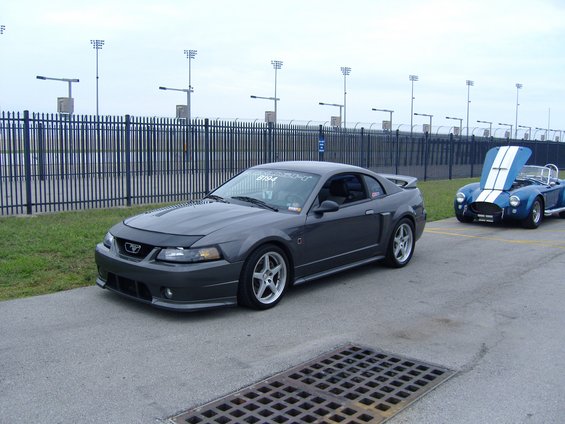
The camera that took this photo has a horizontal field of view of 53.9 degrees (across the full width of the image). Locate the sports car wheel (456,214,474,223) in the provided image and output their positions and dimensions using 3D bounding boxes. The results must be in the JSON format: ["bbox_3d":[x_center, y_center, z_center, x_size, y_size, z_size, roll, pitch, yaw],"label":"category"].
[{"bbox_3d":[3.869,-0.095,11.752,0.230,0.650,0.650,6,8,42],"label":"sports car wheel"}]

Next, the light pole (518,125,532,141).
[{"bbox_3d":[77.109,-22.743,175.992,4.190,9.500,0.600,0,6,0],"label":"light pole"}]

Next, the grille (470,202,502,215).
[{"bbox_3d":[3.890,-0.067,10.620,0.650,0.240,0.120,6,8,39],"label":"grille"}]

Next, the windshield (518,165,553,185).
[{"bbox_3d":[5.077,-0.790,11.988,1.270,0.360,0.220,6,8,42],"label":"windshield"}]

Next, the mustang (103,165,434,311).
[{"bbox_3d":[0.077,0.071,6.635,1.890,1.340,4.670,6,8,39],"label":"mustang"}]

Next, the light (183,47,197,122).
[{"bbox_3d":[-27.571,-32.987,168.451,4.300,31.520,1.300,-3,7,-25],"label":"light"}]

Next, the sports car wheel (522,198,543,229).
[{"bbox_3d":[4.870,0.020,10.880,0.230,0.650,0.650,6,8,39],"label":"sports car wheel"}]

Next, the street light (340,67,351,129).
[{"bbox_3d":[22.964,-36.828,203.117,4.400,31.520,1.300,-4,7,-30],"label":"street light"}]

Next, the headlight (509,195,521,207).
[{"bbox_3d":[4.431,-0.208,10.526,0.200,0.200,0.120,6,8,42],"label":"headlight"}]

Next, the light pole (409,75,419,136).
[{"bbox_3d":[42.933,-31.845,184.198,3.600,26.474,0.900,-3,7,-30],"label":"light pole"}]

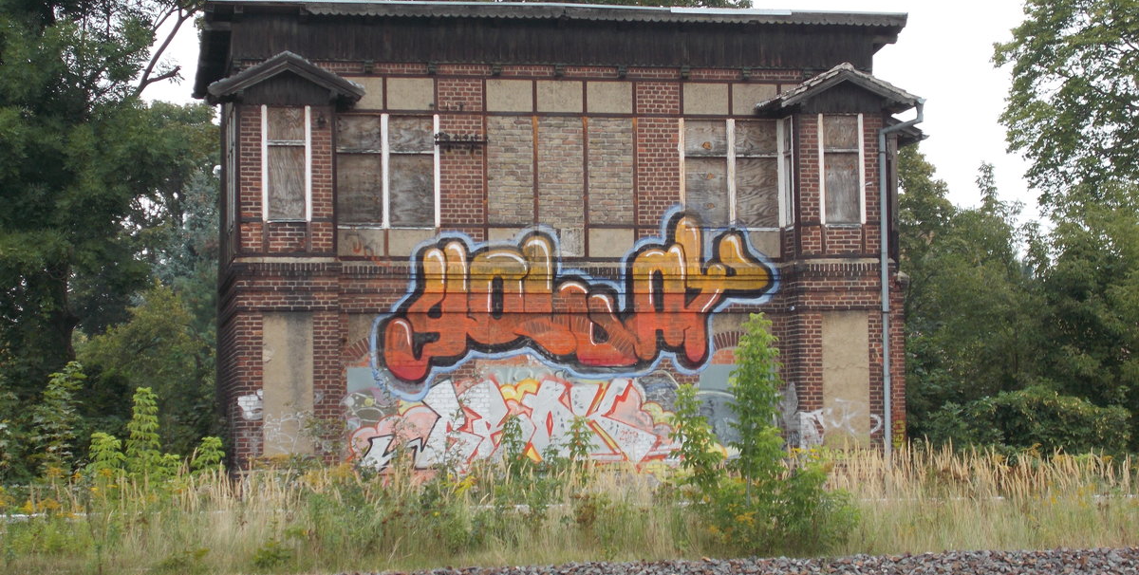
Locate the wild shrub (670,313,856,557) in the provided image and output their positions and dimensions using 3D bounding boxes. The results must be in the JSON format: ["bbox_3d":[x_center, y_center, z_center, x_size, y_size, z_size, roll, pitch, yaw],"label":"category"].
[{"bbox_3d":[2.080,1.582,26.800,1.990,2.620,1.700,0,-4,-11],"label":"wild shrub"}]

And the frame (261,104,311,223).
[{"bbox_3d":[-4.410,-1.922,38.941,0.772,1.848,0.120,0,-4,-11],"label":"frame"}]

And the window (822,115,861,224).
[{"bbox_3d":[4.422,-1.922,40.607,0.632,1.774,0.080,0,-4,-11],"label":"window"}]

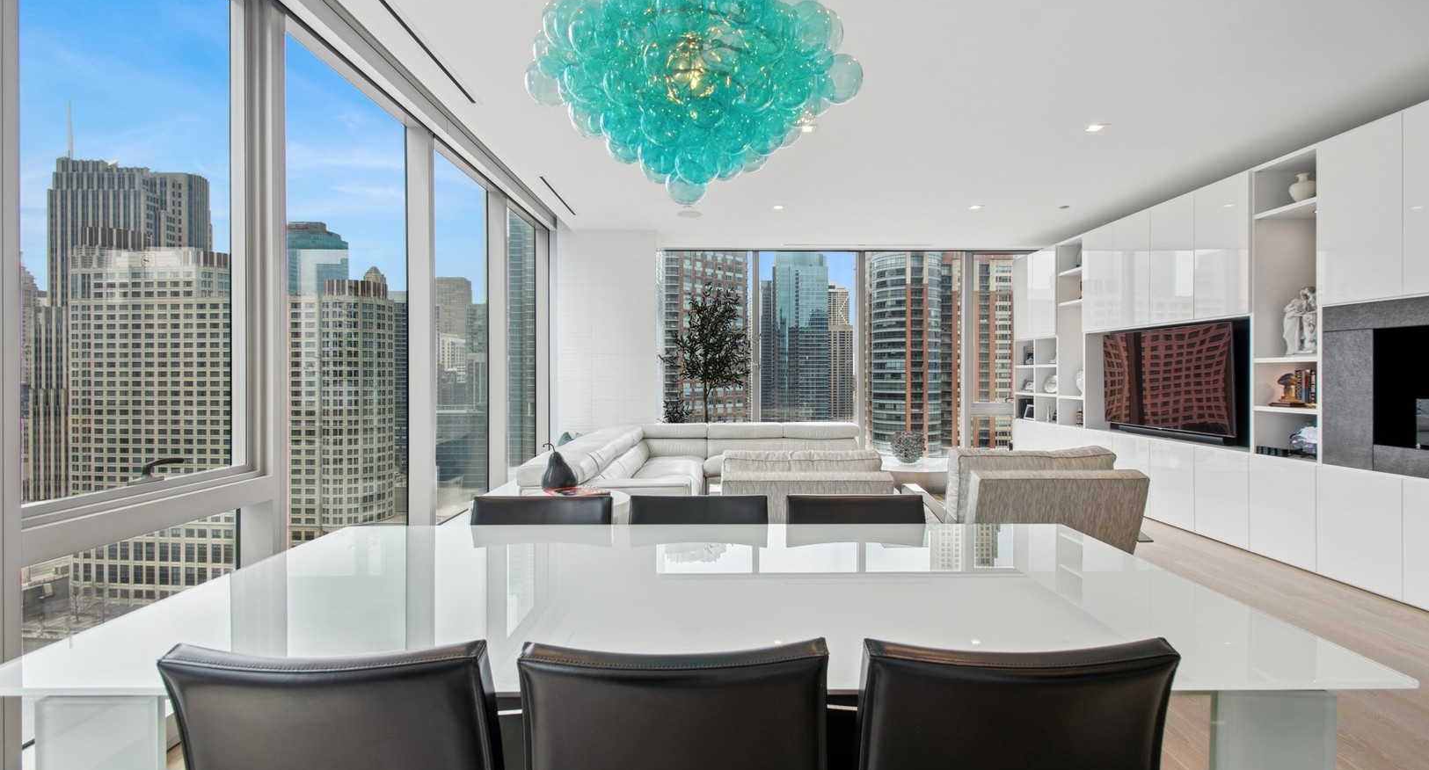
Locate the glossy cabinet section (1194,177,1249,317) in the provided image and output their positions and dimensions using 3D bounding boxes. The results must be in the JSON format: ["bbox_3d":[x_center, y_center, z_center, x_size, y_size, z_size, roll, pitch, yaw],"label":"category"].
[{"bbox_3d":[3.880,-0.972,4.292,0.460,0.968,0.467,0,0,1],"label":"glossy cabinet section"}]

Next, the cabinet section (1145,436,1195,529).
[{"bbox_3d":[3.887,0.791,4.757,0.460,0.666,0.457,0,0,1],"label":"cabinet section"}]

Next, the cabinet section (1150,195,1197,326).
[{"bbox_3d":[3.887,-0.977,4.757,0.460,0.968,0.457,0,0,1],"label":"cabinet section"}]

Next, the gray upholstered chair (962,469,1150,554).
[{"bbox_3d":[1.735,0.781,3.350,0.930,0.800,0.900,0,1,0],"label":"gray upholstered chair"}]

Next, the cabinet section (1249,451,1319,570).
[{"bbox_3d":[3.874,0.802,3.827,0.460,0.666,0.457,0,0,1],"label":"cabinet section"}]

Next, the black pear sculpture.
[{"bbox_3d":[-0.809,0.428,3.100,0.185,0.245,0.185,0,1,0],"label":"black pear sculpture"}]

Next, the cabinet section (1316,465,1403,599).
[{"bbox_3d":[3.867,0.807,3.367,0.460,0.666,0.457,0,0,1],"label":"cabinet section"}]

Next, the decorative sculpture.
[{"bbox_3d":[3.929,-0.419,3.940,0.190,0.480,0.270,0,1,0],"label":"decorative sculpture"}]

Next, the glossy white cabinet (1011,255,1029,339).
[{"bbox_3d":[3.974,-1.052,7.230,0.450,1.000,0.450,0,1,0],"label":"glossy white cabinet"}]

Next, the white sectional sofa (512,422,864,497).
[{"bbox_3d":[0.164,0.770,4.590,2.550,0.790,2.600,0,1,0],"label":"white sectional sofa"}]

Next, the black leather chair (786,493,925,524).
[{"bbox_3d":[0.481,0.793,1.810,0.460,0.830,0.530,0,1,0],"label":"black leather chair"}]

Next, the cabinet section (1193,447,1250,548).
[{"bbox_3d":[3.880,0.796,4.292,0.460,0.666,0.467,0,0,1],"label":"cabinet section"}]

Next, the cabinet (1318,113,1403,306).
[{"bbox_3d":[3.946,-0.987,3.445,0.450,1.015,0.460,0,1,0],"label":"cabinet"}]

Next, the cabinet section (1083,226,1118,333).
[{"bbox_3d":[3.900,-0.988,5.684,0.460,0.968,0.462,0,0,1],"label":"cabinet section"}]

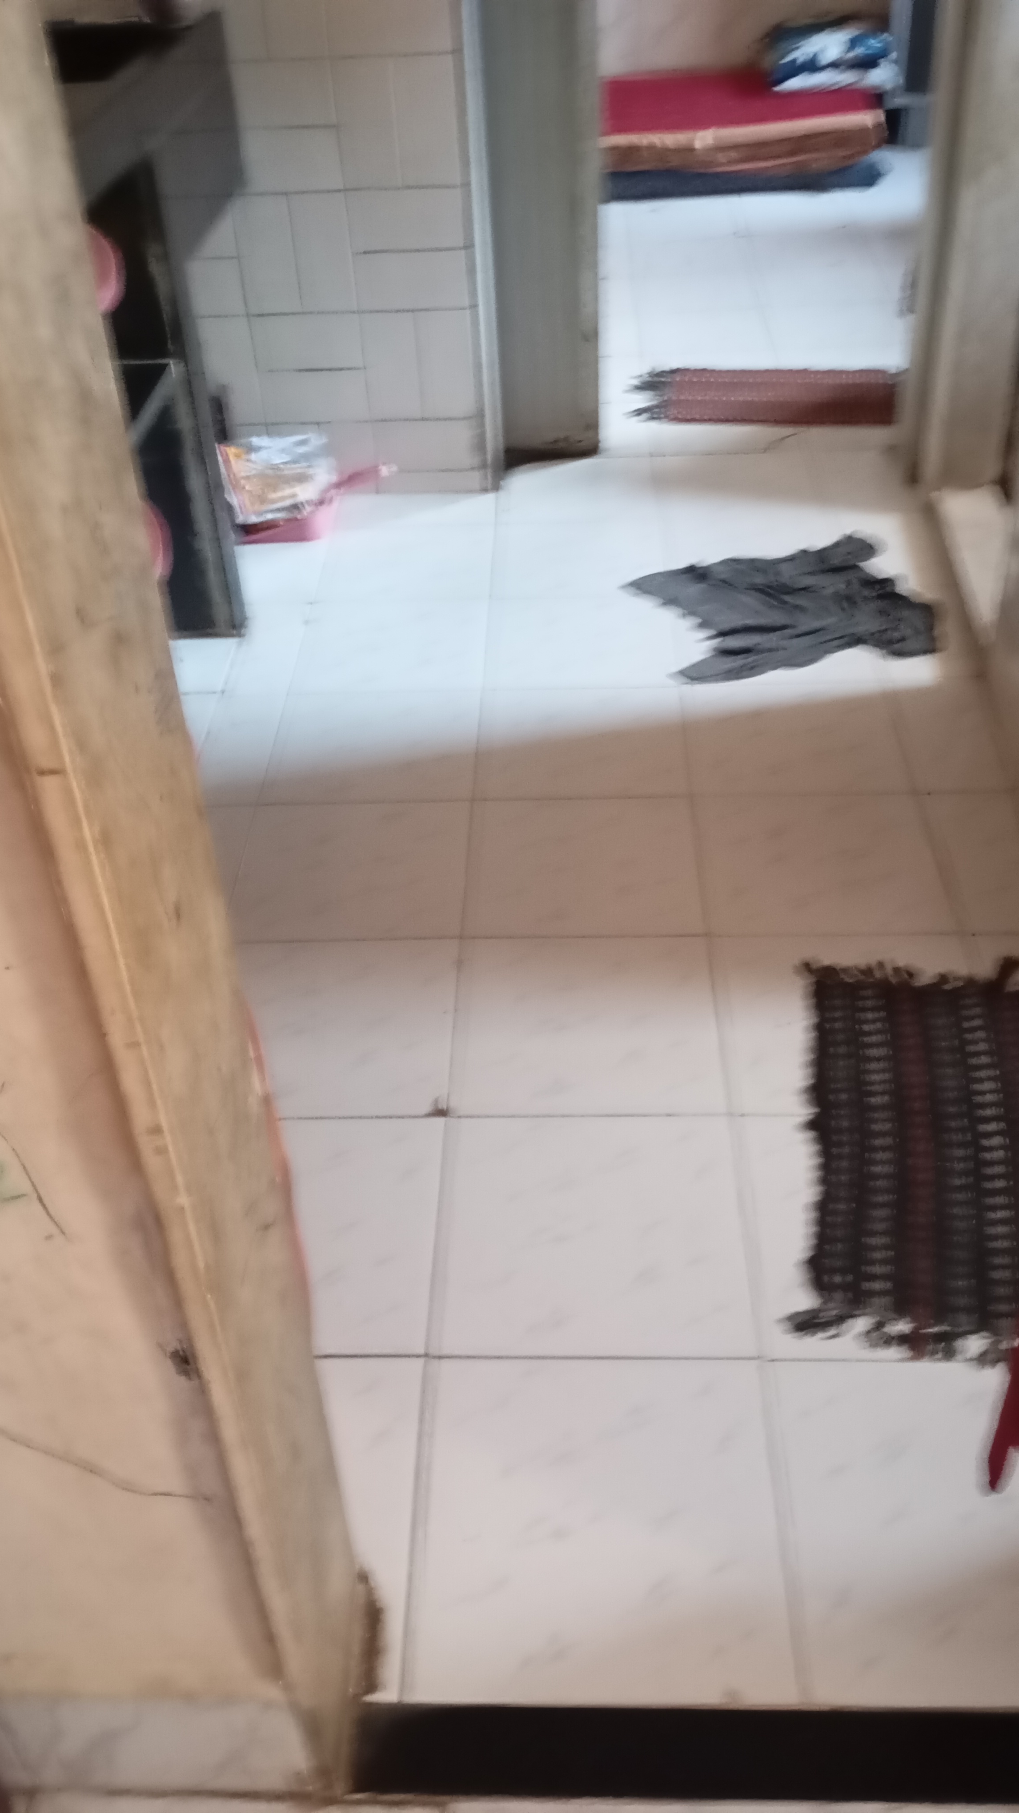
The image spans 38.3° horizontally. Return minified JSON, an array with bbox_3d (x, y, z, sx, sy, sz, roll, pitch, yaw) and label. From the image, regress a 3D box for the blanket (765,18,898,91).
[{"bbox_3d":[1.038,-2.743,4.732,0.400,0.150,0.300,-1,39,3],"label":"blanket"}]

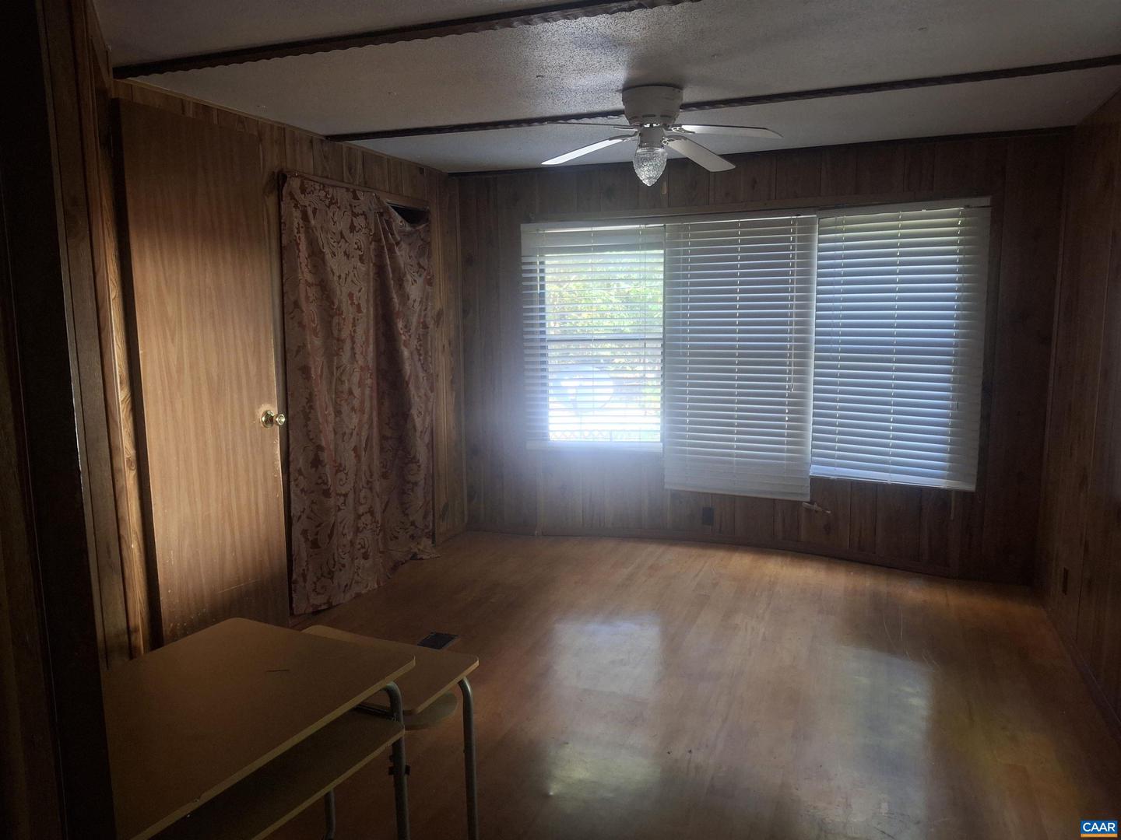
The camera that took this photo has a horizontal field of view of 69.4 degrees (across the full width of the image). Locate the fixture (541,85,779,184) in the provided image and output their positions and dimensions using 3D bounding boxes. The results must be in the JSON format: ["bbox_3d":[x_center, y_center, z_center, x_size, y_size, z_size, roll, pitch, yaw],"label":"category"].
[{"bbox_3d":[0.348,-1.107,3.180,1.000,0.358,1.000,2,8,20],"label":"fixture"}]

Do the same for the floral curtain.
[{"bbox_3d":[-0.965,-0.153,4.159,0.105,1.962,1.302,2,8,20],"label":"floral curtain"}]

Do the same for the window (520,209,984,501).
[{"bbox_3d":[0.960,-0.393,4.548,2.534,1.535,0.110,2,8,20],"label":"window"}]

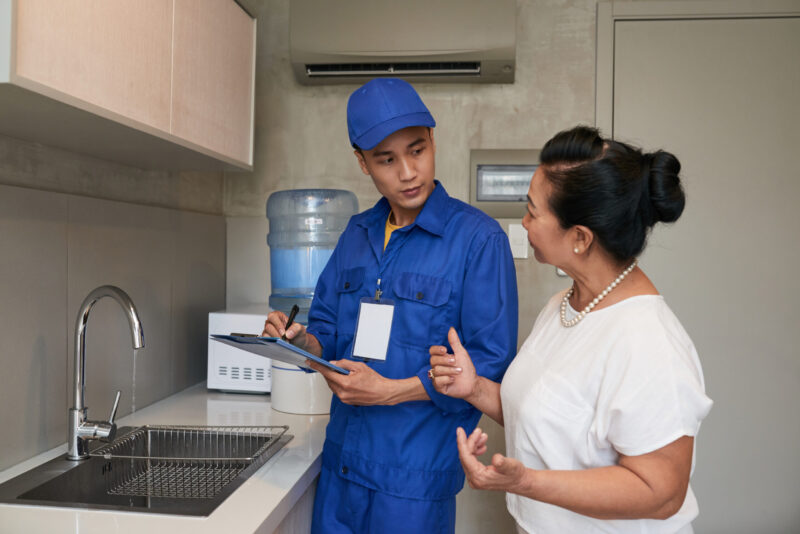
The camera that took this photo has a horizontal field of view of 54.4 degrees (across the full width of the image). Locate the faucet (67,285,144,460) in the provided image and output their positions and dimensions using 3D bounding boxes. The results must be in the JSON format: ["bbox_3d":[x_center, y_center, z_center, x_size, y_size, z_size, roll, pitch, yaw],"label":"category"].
[{"bbox_3d":[-0.625,0.227,1.653,0.231,0.378,0.058,2,1,32],"label":"faucet"}]

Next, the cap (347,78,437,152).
[{"bbox_3d":[-0.025,-0.314,1.570,0.178,0.142,0.260,-16,5,-7],"label":"cap"}]

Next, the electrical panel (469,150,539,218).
[{"bbox_3d":[0.424,-0.287,2.733,0.355,0.241,0.045,1,1,7],"label":"electrical panel"}]

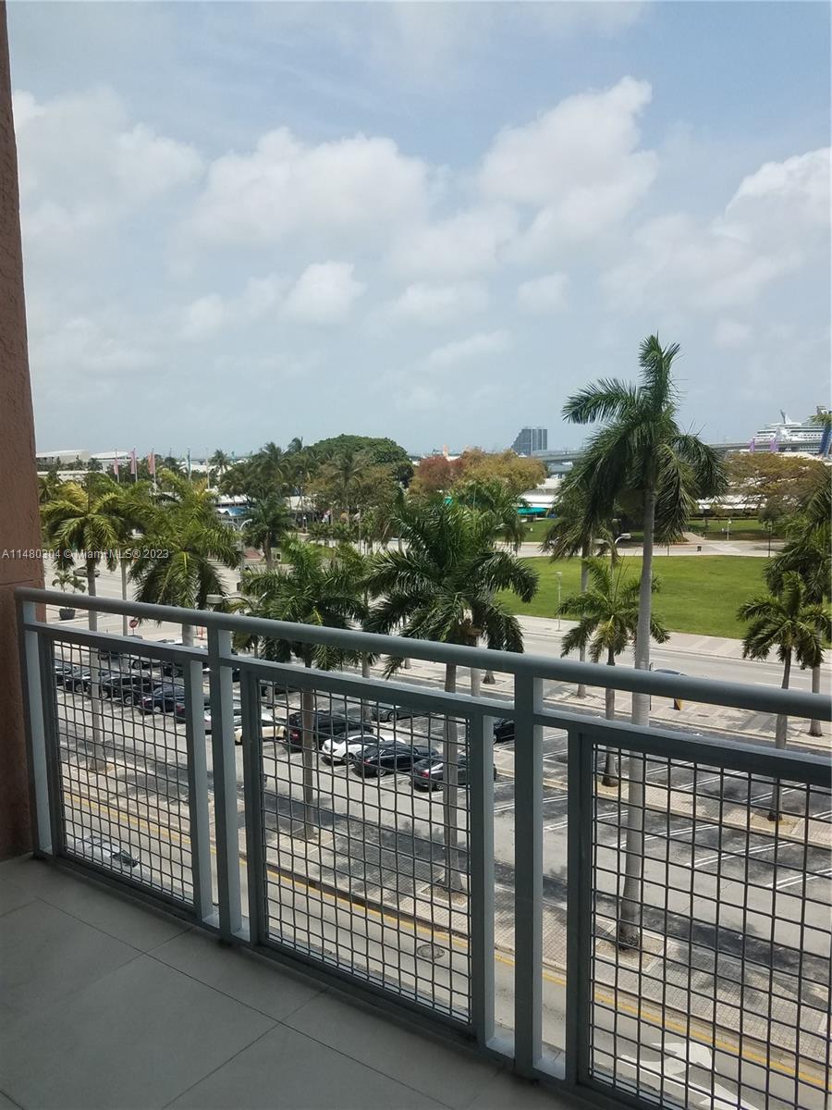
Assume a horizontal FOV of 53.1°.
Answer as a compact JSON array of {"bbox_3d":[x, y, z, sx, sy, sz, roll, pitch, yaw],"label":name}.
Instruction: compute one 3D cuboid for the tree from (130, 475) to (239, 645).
[{"bbox_3d":[-11.639,4.402,41.905,5.500,16.320,5.500,-1,6,0],"label":"tree"}]

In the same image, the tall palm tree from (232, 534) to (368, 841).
[{"bbox_3d":[-5.272,6.168,37.598,5.900,13.600,5.900,-1,6,0],"label":"tall palm tree"}]

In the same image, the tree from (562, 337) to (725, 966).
[{"bbox_3d":[7.379,3.236,27.639,5.060,20.560,5.060,1,7,15],"label":"tree"}]

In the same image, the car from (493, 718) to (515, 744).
[{"bbox_3d":[5.456,10.495,51.906,4.650,1.460,1.830,-5,8,-31],"label":"car"}]

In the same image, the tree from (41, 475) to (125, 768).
[{"bbox_3d":[-17.639,3.760,45.603,4.540,16.200,4.540,-3,7,-22],"label":"tree"}]

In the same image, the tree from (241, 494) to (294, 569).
[{"bbox_3d":[-21.574,-2.813,122.419,8.540,12.140,8.540,-2,7,-10],"label":"tree"}]

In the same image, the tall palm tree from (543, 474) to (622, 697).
[{"bbox_3d":[11.608,2.274,58.134,5.450,15.510,5.450,0,7,11],"label":"tall palm tree"}]

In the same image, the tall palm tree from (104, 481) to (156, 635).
[{"bbox_3d":[-22.951,1.878,66.077,4.870,15.500,4.870,-3,7,-20],"label":"tall palm tree"}]

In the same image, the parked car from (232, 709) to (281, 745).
[{"bbox_3d":[-8.997,10.649,52.344,4.650,1.470,1.830,-4,7,-24],"label":"parked car"}]

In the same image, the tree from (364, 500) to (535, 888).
[{"bbox_3d":[1.393,5.488,31.872,6.530,15.310,6.530,-1,6,2],"label":"tree"}]

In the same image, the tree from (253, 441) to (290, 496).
[{"bbox_3d":[-27.901,-12.293,164.620,7.200,19.630,7.200,-1,6,0],"label":"tree"}]

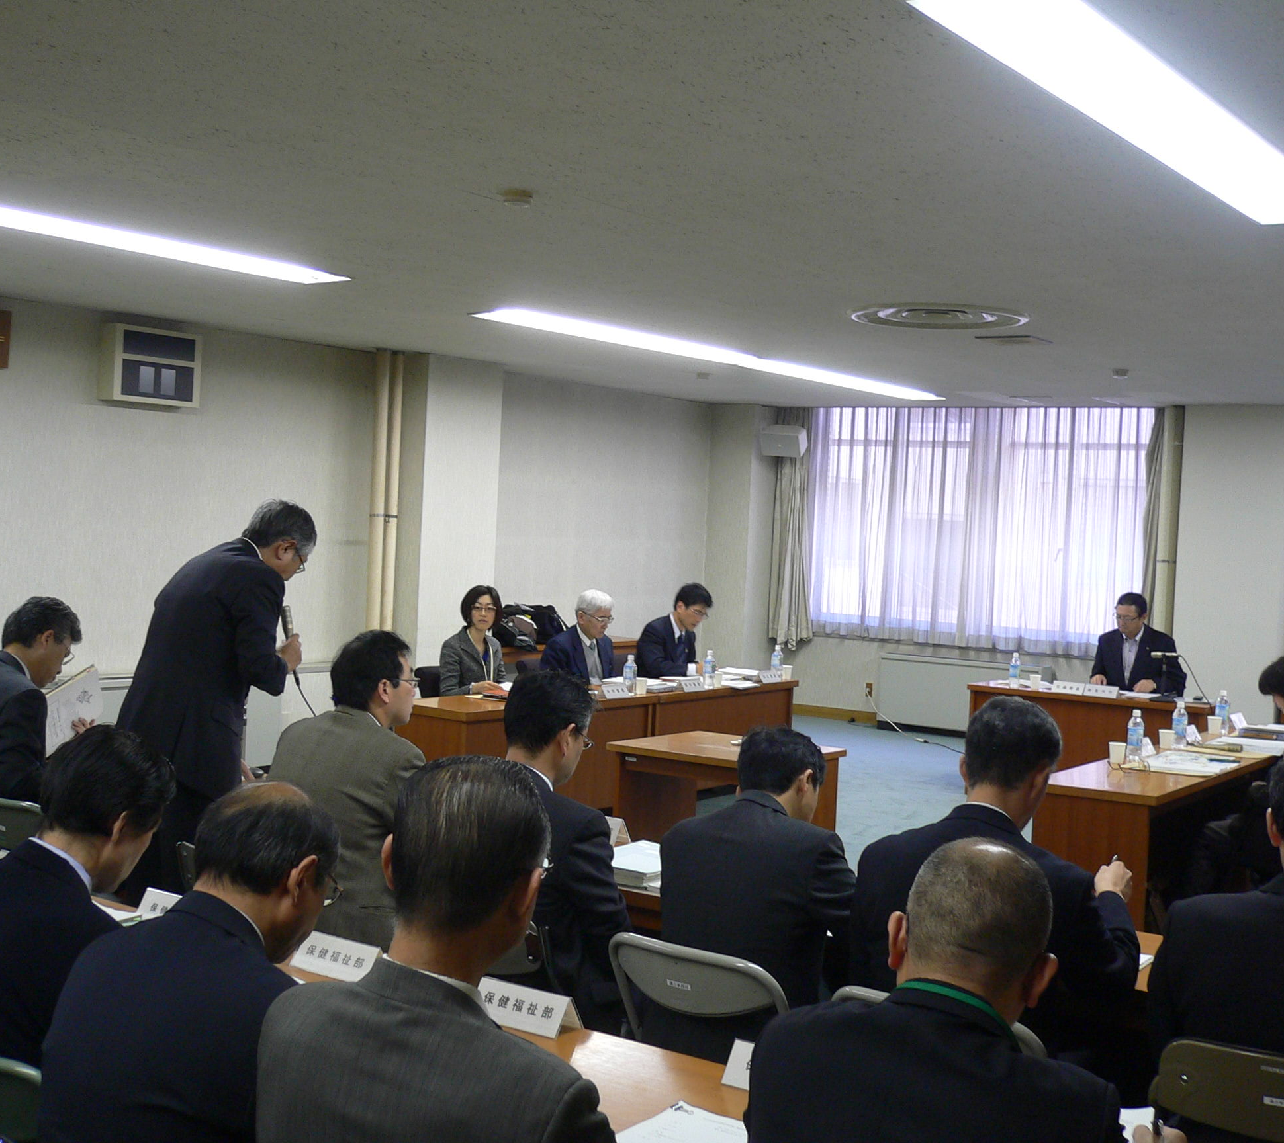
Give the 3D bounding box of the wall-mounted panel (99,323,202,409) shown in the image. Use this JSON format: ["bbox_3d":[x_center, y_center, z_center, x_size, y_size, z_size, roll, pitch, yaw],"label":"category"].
[{"bbox_3d":[-2.628,-1.095,9.707,0.110,0.400,0.600,4,2,33],"label":"wall-mounted panel"}]

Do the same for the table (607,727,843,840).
[{"bbox_3d":[0.353,1.095,7.725,0.760,0.691,0.720,4,2,36],"label":"table"}]

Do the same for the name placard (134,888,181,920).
[{"bbox_3d":[-1.041,0.760,4.050,0.208,0.068,0.090,4,2,37],"label":"name placard"}]

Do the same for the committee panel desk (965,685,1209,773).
[{"bbox_3d":[2.746,1.083,10.946,1.460,0.688,0.520,4,2,33],"label":"committee panel desk"}]

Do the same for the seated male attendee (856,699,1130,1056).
[{"bbox_3d":[0.718,0.920,3.548,0.530,1.310,0.760,4,2,37],"label":"seated male attendee"}]

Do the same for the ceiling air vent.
[{"bbox_3d":[1.414,-1.199,8.599,0.840,0.060,0.840,4,2,33],"label":"ceiling air vent"}]

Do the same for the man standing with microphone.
[{"bbox_3d":[-1.182,0.615,4.999,0.510,1.650,0.650,4,2,36],"label":"man standing with microphone"}]

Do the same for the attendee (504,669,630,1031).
[{"bbox_3d":[-0.159,0.873,4.377,0.500,1.270,0.760,4,2,38],"label":"attendee"}]

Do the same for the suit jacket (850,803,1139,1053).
[{"bbox_3d":[0.748,0.810,3.878,0.570,0.620,0.480,4,2,33],"label":"suit jacket"}]

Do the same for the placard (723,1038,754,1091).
[{"bbox_3d":[0.244,0.848,3.064,0.208,0.068,0.090,4,2,36],"label":"placard"}]

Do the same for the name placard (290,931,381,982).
[{"bbox_3d":[-0.614,0.779,3.678,0.200,0.069,0.085,4,2,33],"label":"name placard"}]

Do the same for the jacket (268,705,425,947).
[{"bbox_3d":[-0.697,0.684,4.651,0.500,0.640,0.430,4,3,41],"label":"jacket"}]

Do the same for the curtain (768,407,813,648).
[{"bbox_3d":[1.266,-0.394,15.089,0.350,2.000,0.170,4,2,33],"label":"curtain"}]

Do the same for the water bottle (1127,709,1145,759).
[{"bbox_3d":[2.094,0.697,7.637,0.064,0.208,0.064,4,2,33],"label":"water bottle"}]

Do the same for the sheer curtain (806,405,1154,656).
[{"bbox_3d":[2.585,-0.358,14.320,2.891,1.906,0.120,4,2,33],"label":"sheer curtain"}]

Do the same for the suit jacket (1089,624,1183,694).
[{"bbox_3d":[3.081,0.664,11.210,0.570,0.650,0.420,4,2,33],"label":"suit jacket"}]

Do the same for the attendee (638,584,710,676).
[{"bbox_3d":[0.306,0.703,11.211,0.740,1.263,0.500,4,2,30],"label":"attendee"}]

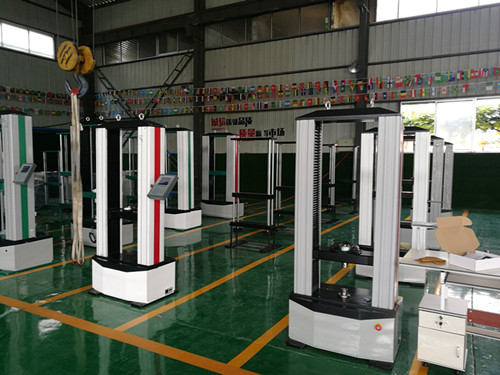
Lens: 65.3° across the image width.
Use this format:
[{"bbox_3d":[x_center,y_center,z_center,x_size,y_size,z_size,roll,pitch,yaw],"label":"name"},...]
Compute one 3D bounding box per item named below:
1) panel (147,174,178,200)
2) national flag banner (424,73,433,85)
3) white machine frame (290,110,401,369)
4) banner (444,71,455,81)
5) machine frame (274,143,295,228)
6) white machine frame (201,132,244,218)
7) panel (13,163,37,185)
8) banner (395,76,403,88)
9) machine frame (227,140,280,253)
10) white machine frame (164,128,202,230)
[{"bbox_3d":[-0.951,-0.003,4.287,0.217,0.295,0.055,2,-38,29],"label":"panel"},{"bbox_3d":[5.868,-3.561,12.800,0.220,0.330,0.040,2,4,29],"label":"national flag banner"},{"bbox_3d":[0.855,0.353,3.382,0.895,2.033,0.604,2,4,29],"label":"white machine frame"},{"bbox_3d":[6.574,-3.643,12.800,0.280,0.280,0.040,2,4,29],"label":"banner"},{"bbox_3d":[1.031,-0.015,9.236,0.895,2.057,0.597,2,4,29],"label":"machine frame"},{"bbox_3d":[-0.793,-0.334,11.339,1.020,2.410,0.754,2,4,29],"label":"white machine frame"},{"bbox_3d":[-3.155,-0.173,5.513,0.235,0.298,0.055,2,-30,29],"label":"panel"},{"bbox_3d":[4.884,-3.469,12.800,0.210,0.330,0.040,2,4,29],"label":"banner"},{"bbox_3d":[0.075,0.102,7.346,0.895,2.041,0.597,2,4,29],"label":"machine frame"},{"bbox_3d":[-1.793,-0.211,9.483,1.020,2.378,0.754,2,4,29],"label":"white machine frame"}]

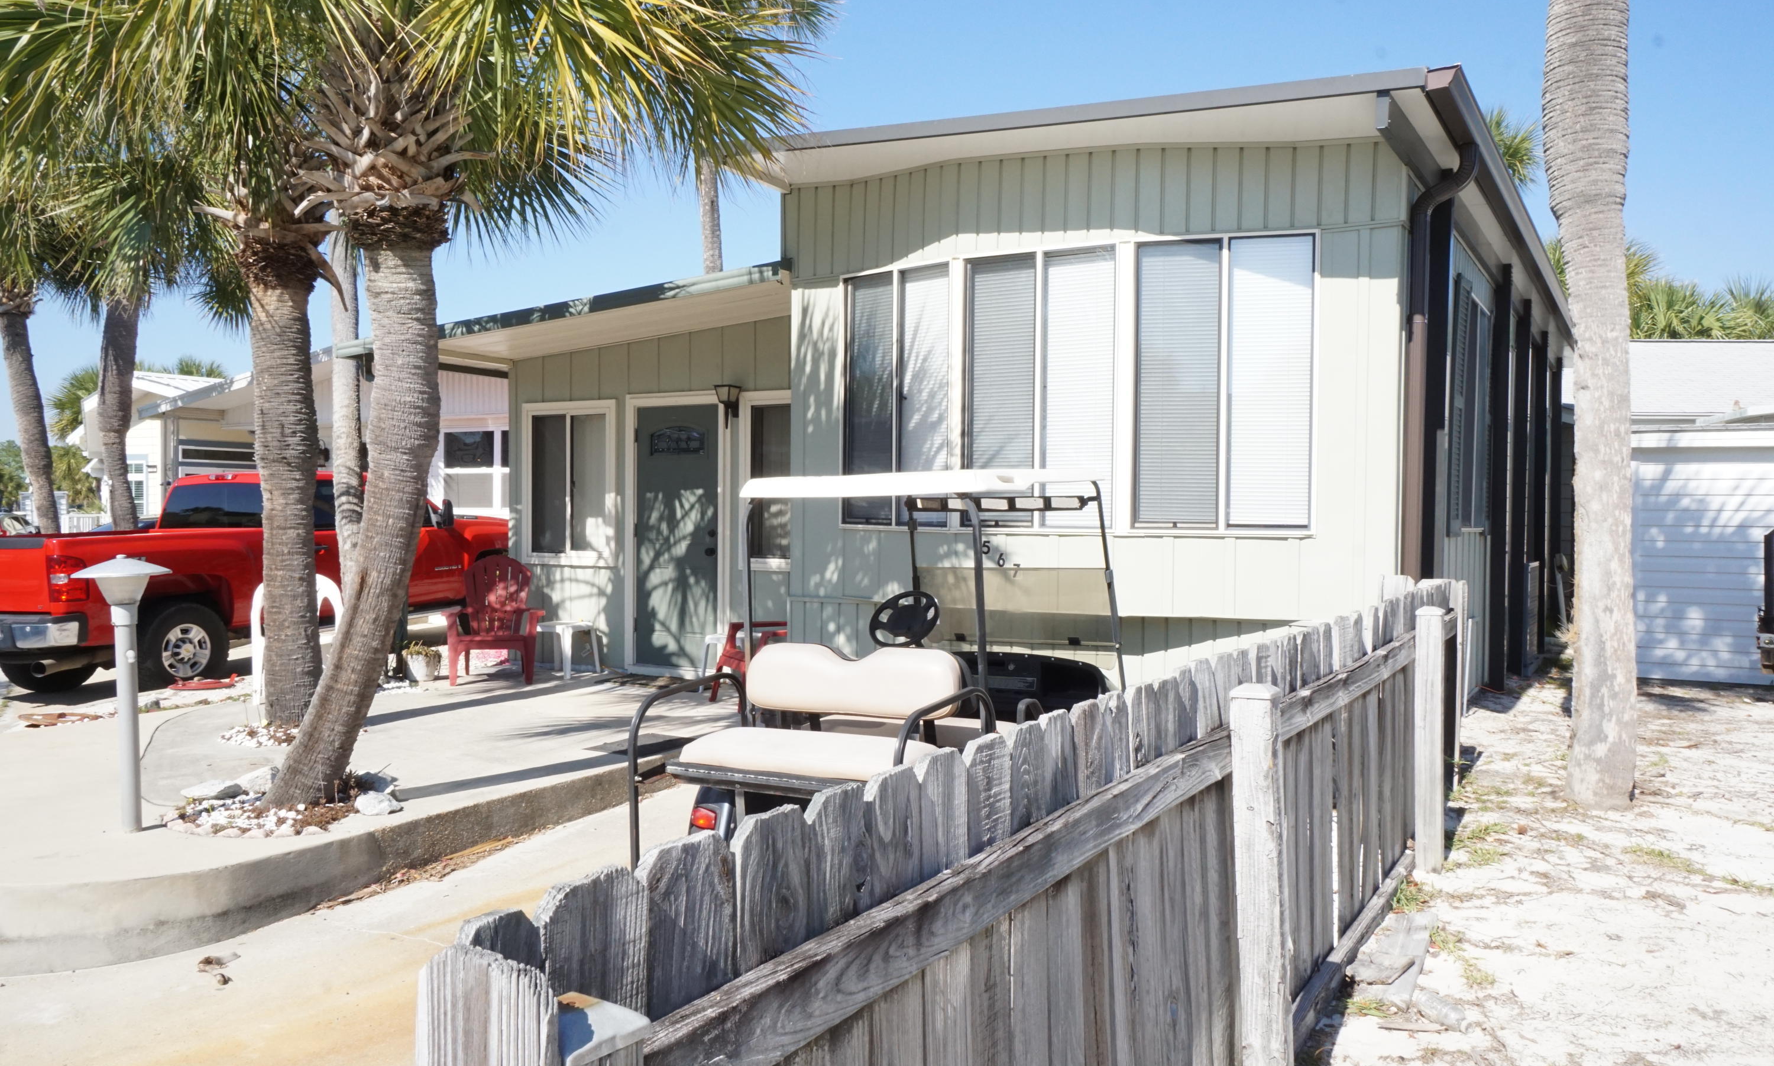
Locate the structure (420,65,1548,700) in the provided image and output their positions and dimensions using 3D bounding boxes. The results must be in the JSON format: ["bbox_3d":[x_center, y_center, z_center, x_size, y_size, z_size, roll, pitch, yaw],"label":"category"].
[{"bbox_3d":[1.727,-0.653,12.903,8.170,3.620,9.950,1,1,30],"label":"structure"}]

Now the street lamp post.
[{"bbox_3d":[-2.997,0.631,5.250,0.335,1.075,0.335,-2,1,-30],"label":"street lamp post"}]

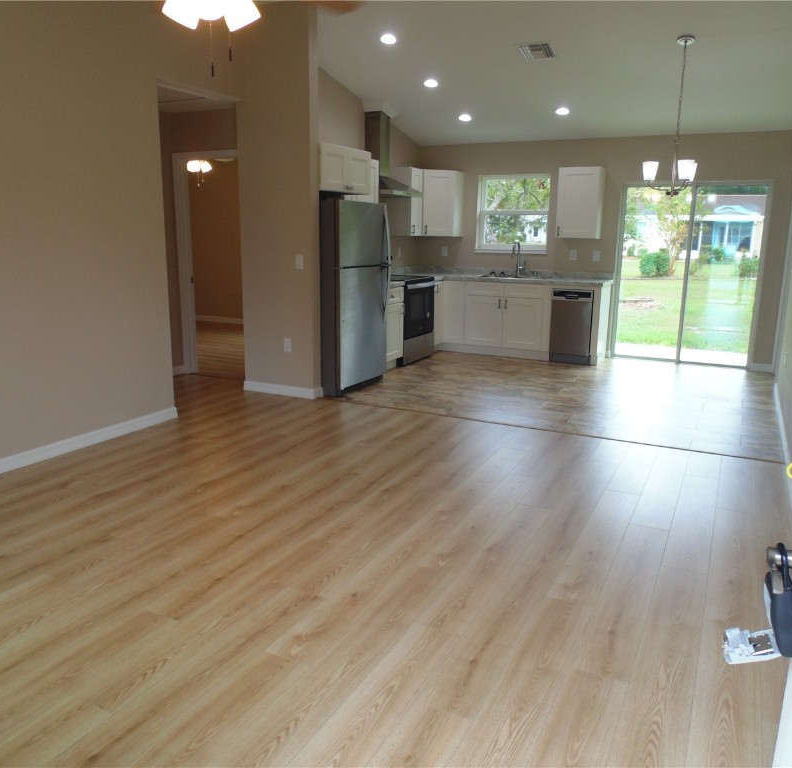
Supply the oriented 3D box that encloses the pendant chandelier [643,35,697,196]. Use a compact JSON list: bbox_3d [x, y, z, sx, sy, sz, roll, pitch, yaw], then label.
[{"bbox_3d":[2.209,-2.068,5.103,0.450,1.160,0.440,7,14,27],"label":"pendant chandelier"}]

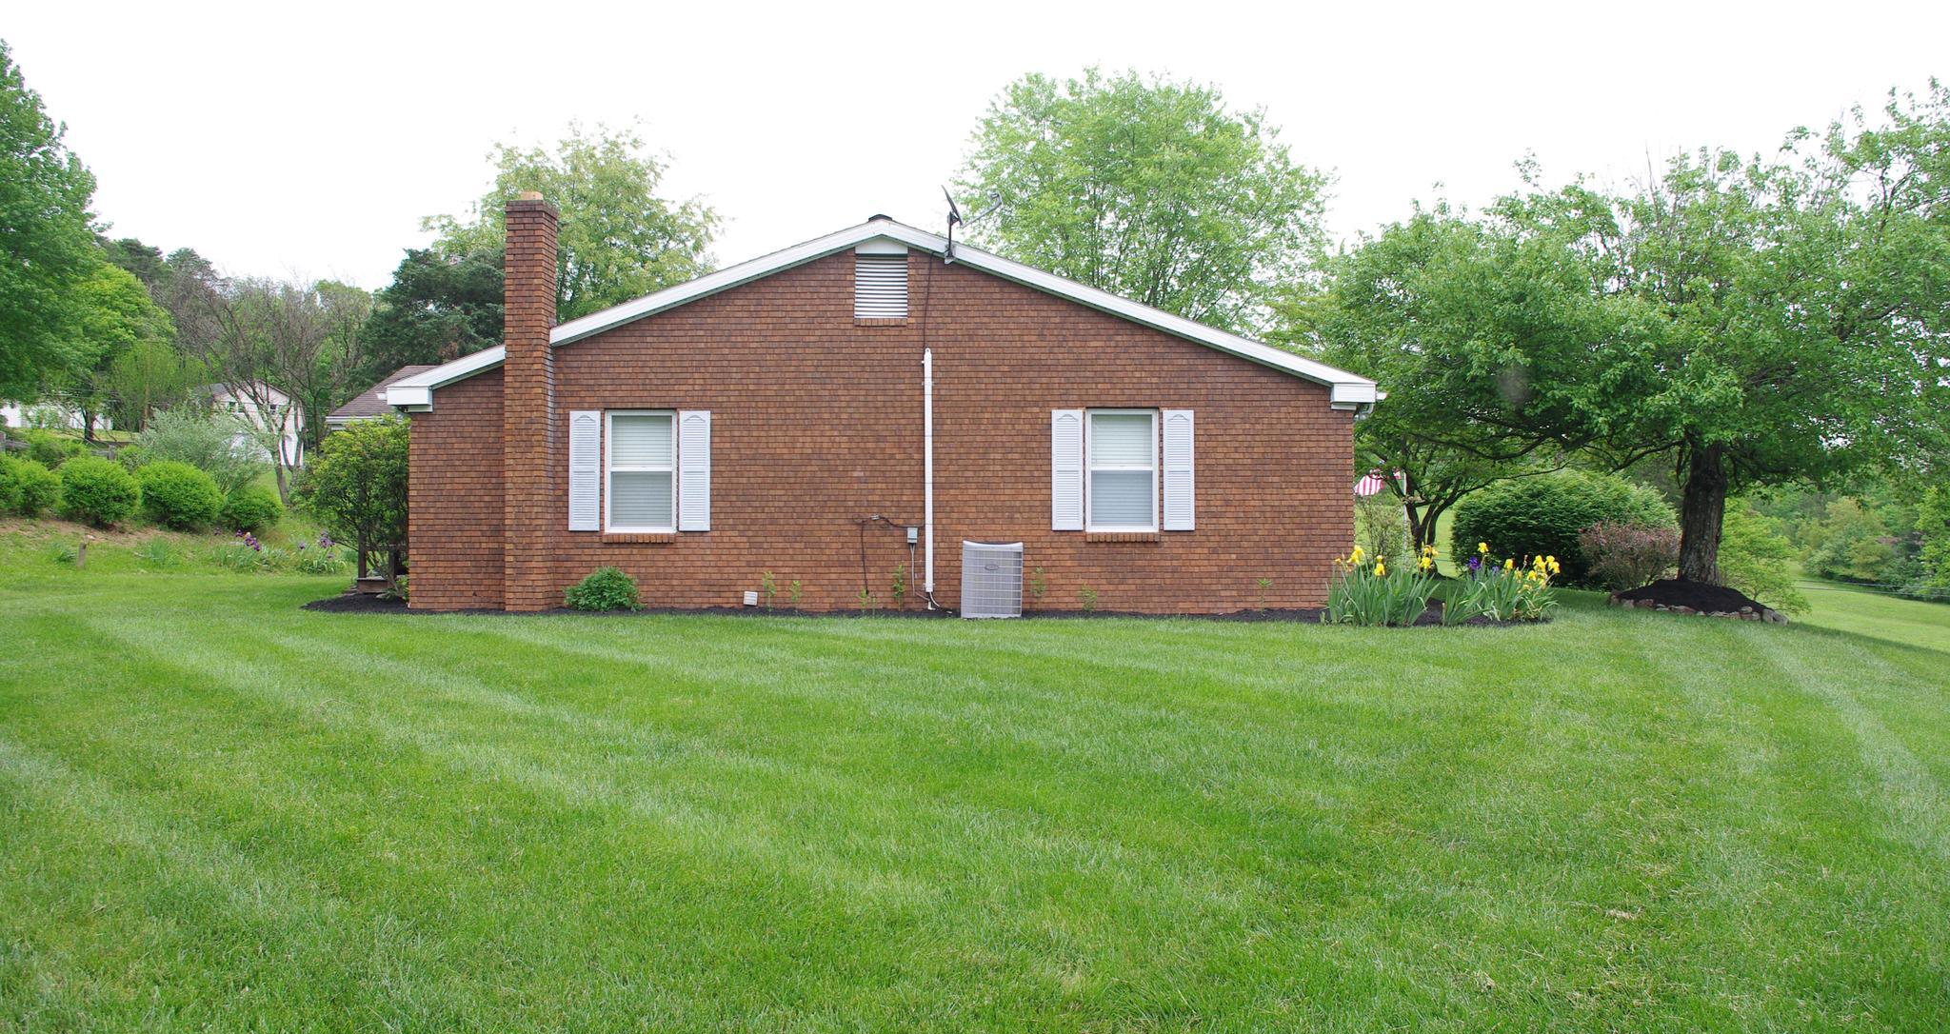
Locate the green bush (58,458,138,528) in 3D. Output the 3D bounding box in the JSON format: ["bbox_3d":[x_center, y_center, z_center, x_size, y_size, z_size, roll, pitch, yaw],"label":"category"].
[{"bbox_3d":[-15.282,-0.451,25.500,1.450,1.240,1.400,0,-1,0],"label":"green bush"}]

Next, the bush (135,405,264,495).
[{"bbox_3d":[-17.212,-1.438,32.500,2.850,2.150,2.600,0,-1,0],"label":"bush"}]

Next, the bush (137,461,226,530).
[{"bbox_3d":[-15.597,-0.420,28.800,1.730,1.360,1.650,0,-1,0],"label":"bush"}]

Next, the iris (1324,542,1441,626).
[{"bbox_3d":[4.398,0.724,15.800,1.230,0.890,1.000,0,-1,0],"label":"iris"}]

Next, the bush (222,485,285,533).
[{"bbox_3d":[-13.957,-0.147,28.300,1.300,0.950,1.250,0,-1,0],"label":"bush"}]

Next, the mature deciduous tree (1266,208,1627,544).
[{"bbox_3d":[7.269,-1.980,22.500,5.300,5.650,5.100,0,-1,0],"label":"mature deciduous tree"}]

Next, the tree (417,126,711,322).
[{"bbox_3d":[-11.646,-5.576,42.000,8.500,11.200,8.300,0,-1,0],"label":"tree"}]

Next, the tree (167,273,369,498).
[{"bbox_3d":[-14.196,-2.565,29.500,4.100,4.650,4.000,0,-1,0],"label":"tree"}]

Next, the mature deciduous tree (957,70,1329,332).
[{"bbox_3d":[4.369,-5.300,38.000,9.600,12.400,9.400,0,-1,0],"label":"mature deciduous tree"}]

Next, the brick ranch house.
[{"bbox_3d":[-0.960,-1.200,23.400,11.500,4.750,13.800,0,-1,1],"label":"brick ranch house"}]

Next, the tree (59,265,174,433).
[{"bbox_3d":[-33.538,-6.440,57.000,5.400,7.000,5.400,0,-1,0],"label":"tree"}]

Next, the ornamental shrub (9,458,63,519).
[{"bbox_3d":[-18.954,-0.584,29.500,1.200,1.200,1.200,0,-1,0],"label":"ornamental shrub"}]

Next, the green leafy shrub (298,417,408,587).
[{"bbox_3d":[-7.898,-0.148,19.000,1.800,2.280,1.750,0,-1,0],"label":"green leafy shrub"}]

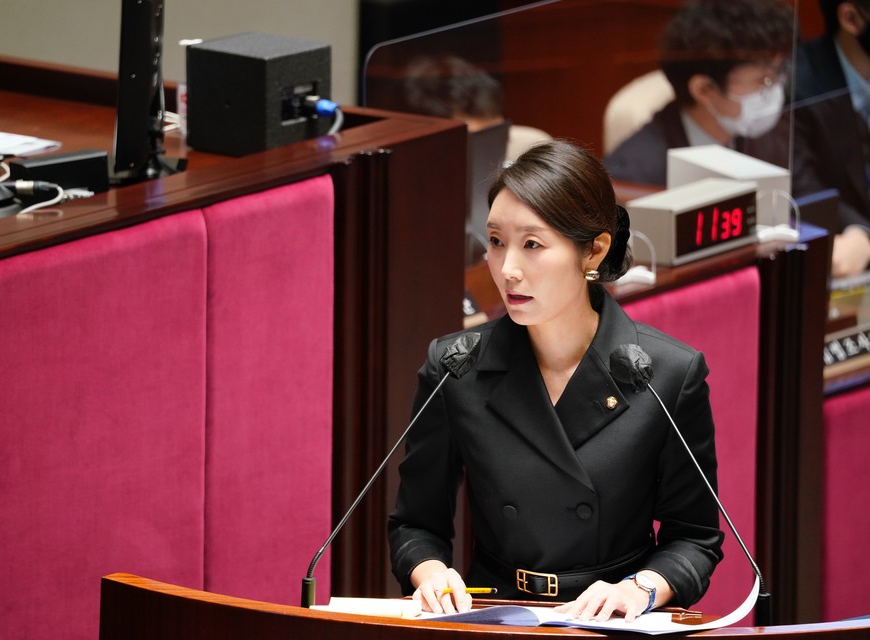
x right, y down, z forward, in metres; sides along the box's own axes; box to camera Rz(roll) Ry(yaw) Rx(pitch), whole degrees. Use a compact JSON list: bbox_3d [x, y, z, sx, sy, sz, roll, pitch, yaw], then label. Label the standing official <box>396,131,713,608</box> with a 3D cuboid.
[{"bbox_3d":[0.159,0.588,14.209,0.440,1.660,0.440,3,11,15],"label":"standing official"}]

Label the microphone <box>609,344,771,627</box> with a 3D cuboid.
[{"bbox_3d":[0.332,0.212,13.833,0.220,0.360,0.065,7,13,35],"label":"microphone"}]

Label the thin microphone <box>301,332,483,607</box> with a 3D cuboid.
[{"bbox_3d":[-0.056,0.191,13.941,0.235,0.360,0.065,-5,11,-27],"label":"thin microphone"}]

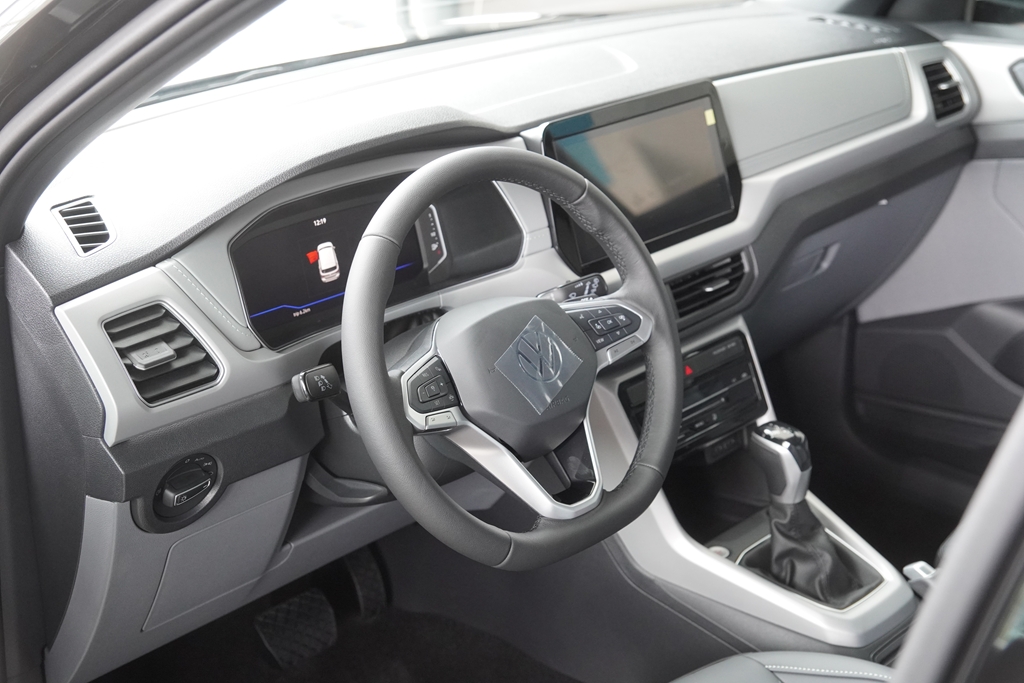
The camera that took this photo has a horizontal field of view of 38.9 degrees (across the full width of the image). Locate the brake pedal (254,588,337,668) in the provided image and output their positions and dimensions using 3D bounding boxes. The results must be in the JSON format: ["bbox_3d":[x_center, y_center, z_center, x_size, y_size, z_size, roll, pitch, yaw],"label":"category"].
[{"bbox_3d":[-0.245,0.325,1.636,0.090,0.070,0.030,-22,-11,-41],"label":"brake pedal"}]

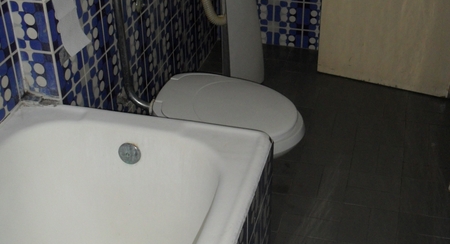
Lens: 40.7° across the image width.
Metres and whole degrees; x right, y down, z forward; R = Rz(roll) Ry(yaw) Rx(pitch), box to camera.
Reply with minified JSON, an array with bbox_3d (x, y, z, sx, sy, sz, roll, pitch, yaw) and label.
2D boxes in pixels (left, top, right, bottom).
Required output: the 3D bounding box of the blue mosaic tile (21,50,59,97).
[{"bbox_3d":[-0.519,-0.137,1.703,0.110,0.143,0.010,9,35,13],"label":"blue mosaic tile"}]

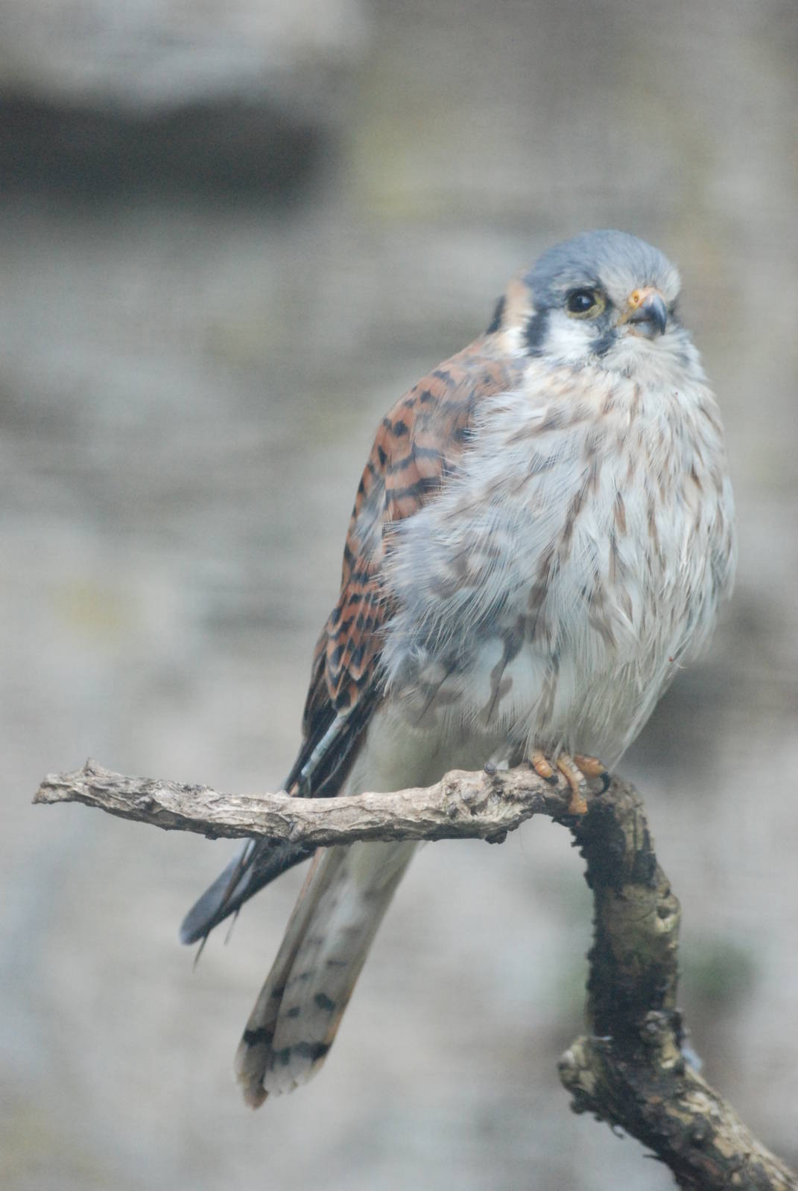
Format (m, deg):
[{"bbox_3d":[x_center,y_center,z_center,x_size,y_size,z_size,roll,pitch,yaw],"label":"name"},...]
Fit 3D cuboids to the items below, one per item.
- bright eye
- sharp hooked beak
[{"bbox_3d":[0.046,-0.072,2.085,0.010,0.008,0.006,-1,-4,12],"label":"bright eye"},{"bbox_3d":[0.060,-0.070,2.075,0.008,0.013,0.010,2,-4,-35],"label":"sharp hooked beak"}]

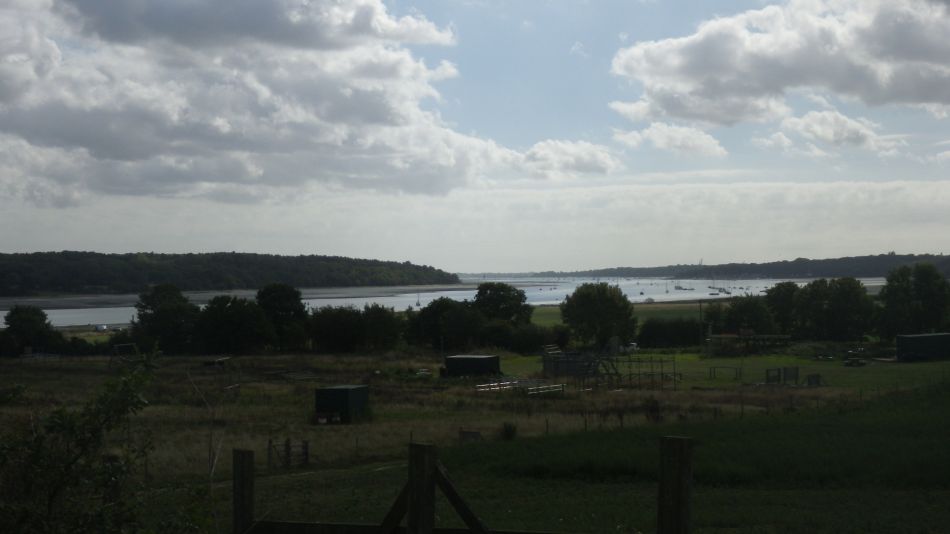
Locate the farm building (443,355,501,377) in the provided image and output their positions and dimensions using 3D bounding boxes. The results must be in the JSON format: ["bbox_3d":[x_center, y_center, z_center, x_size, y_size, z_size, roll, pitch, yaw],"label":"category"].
[{"bbox_3d":[-0.310,12.450,160.000,6.060,2.590,2.440,0,0,18],"label":"farm building"}]

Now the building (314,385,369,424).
[{"bbox_3d":[-10.160,10.500,98.500,2.440,2.590,6.000,0,0,9],"label":"building"}]

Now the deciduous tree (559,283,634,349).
[{"bbox_3d":[21.600,8.750,225.000,13.200,12.000,12.800,0,0,0],"label":"deciduous tree"}]

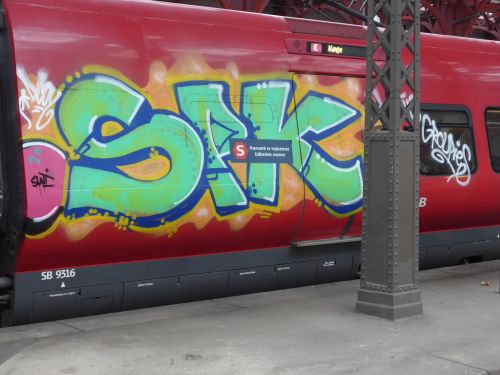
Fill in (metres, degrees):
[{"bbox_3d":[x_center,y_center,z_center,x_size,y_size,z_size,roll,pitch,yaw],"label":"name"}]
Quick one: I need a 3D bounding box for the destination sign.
[{"bbox_3d":[1.048,-1.642,10.749,1.034,0.127,0.060,-2,4,-39],"label":"destination sign"}]

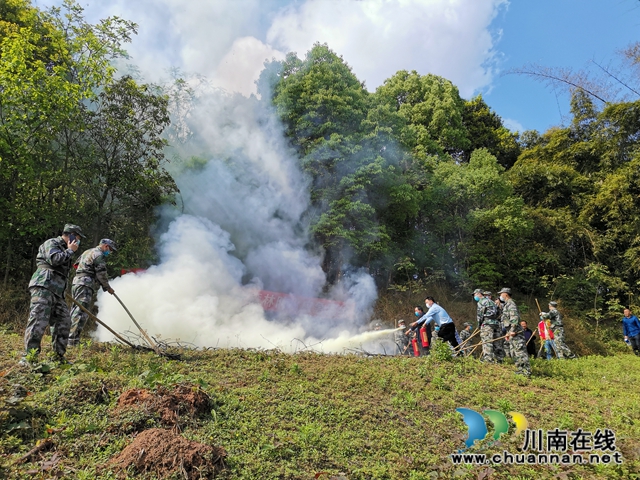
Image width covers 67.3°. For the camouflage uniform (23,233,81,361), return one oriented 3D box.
[{"bbox_3d":[-3.268,0.688,5.850,0.520,1.520,0.550,0,0,-35],"label":"camouflage uniform"}]

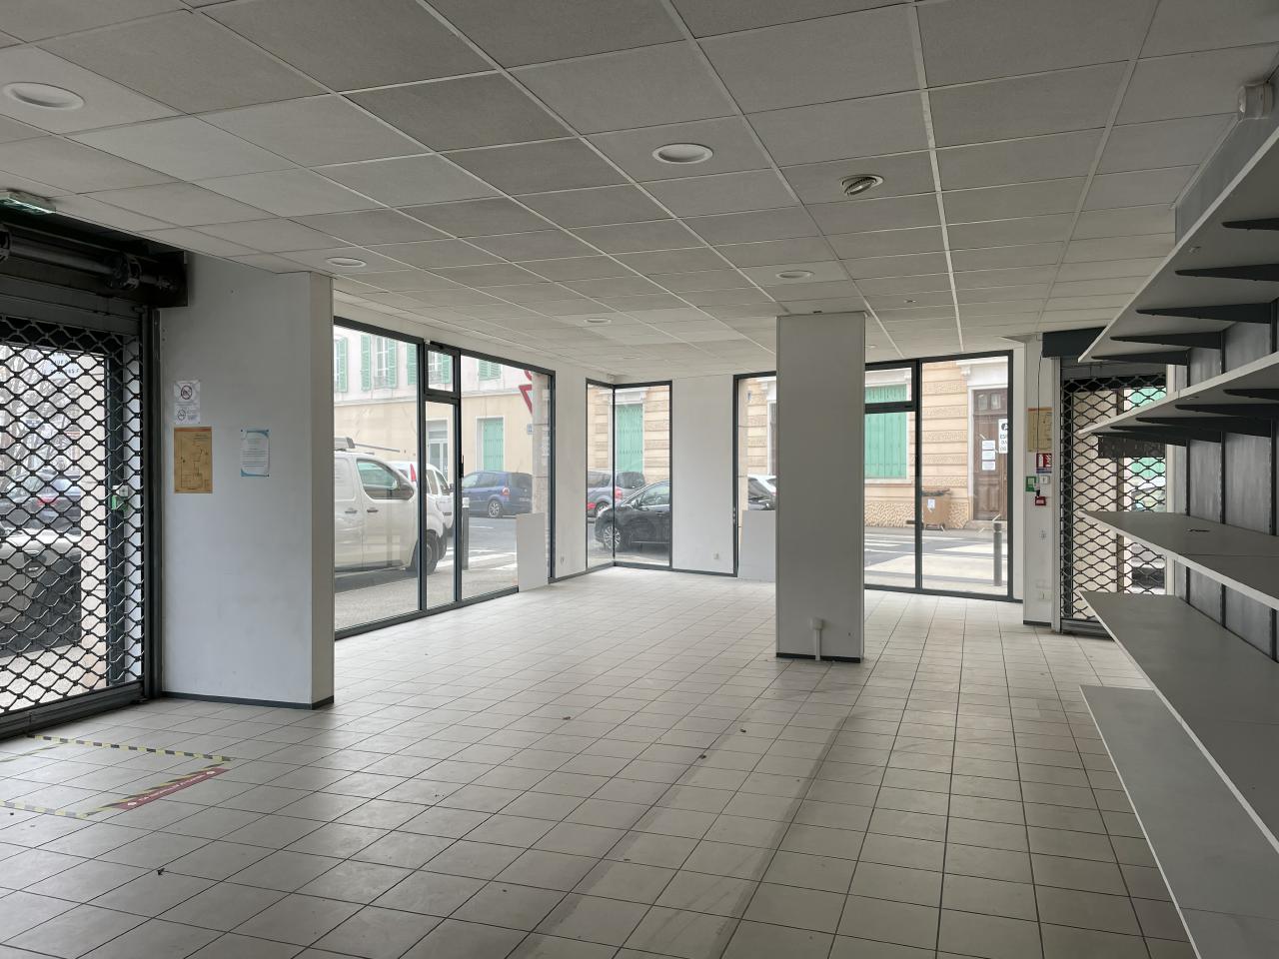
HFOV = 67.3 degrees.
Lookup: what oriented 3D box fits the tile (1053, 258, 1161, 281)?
[{"bbox_3d":[2.865,-1.299,5.883,0.600,0.025,0.600,0,0,19],"label":"tile"}]

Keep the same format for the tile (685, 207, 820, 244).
[{"bbox_3d":[0.567,-1.266,4.790,0.586,0.020,0.588,0,0,19],"label":"tile"}]

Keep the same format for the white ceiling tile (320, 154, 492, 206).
[{"bbox_3d":[-0.963,-1.258,4.064,0.595,0.020,0.595,0,0,20],"label":"white ceiling tile"}]

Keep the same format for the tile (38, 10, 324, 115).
[{"bbox_3d":[-1.365,-1.258,2.927,0.586,0.020,0.588,0,0,19],"label":"tile"}]

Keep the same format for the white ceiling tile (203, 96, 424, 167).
[{"bbox_3d":[-1.164,-1.254,3.498,0.595,0.020,0.595,0,0,20],"label":"white ceiling tile"}]

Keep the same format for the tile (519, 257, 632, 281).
[{"bbox_3d":[-0.364,-1.270,5.751,0.600,0.025,0.600,0,0,19],"label":"tile"}]

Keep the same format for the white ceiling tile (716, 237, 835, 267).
[{"bbox_3d":[0.771,-1.270,5.357,0.595,0.020,0.595,0,0,20],"label":"white ceiling tile"}]

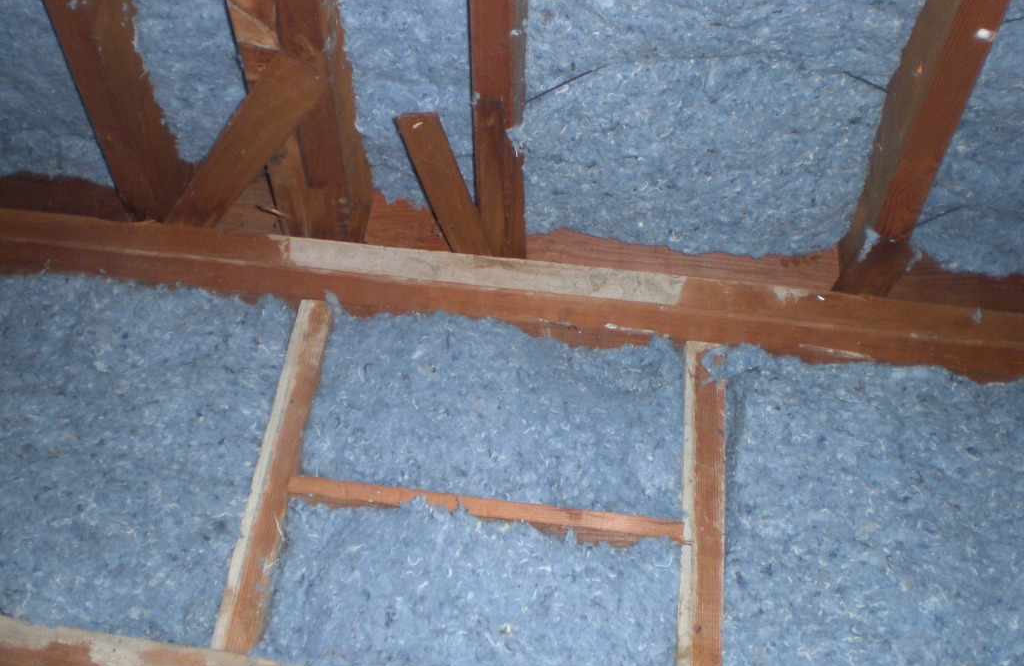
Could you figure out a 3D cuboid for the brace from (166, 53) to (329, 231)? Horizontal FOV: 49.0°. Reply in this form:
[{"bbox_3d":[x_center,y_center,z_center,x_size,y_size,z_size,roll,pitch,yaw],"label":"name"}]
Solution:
[{"bbox_3d":[-0.282,-0.172,1.149,0.050,0.027,0.290,29,-44,-23],"label":"brace"}]

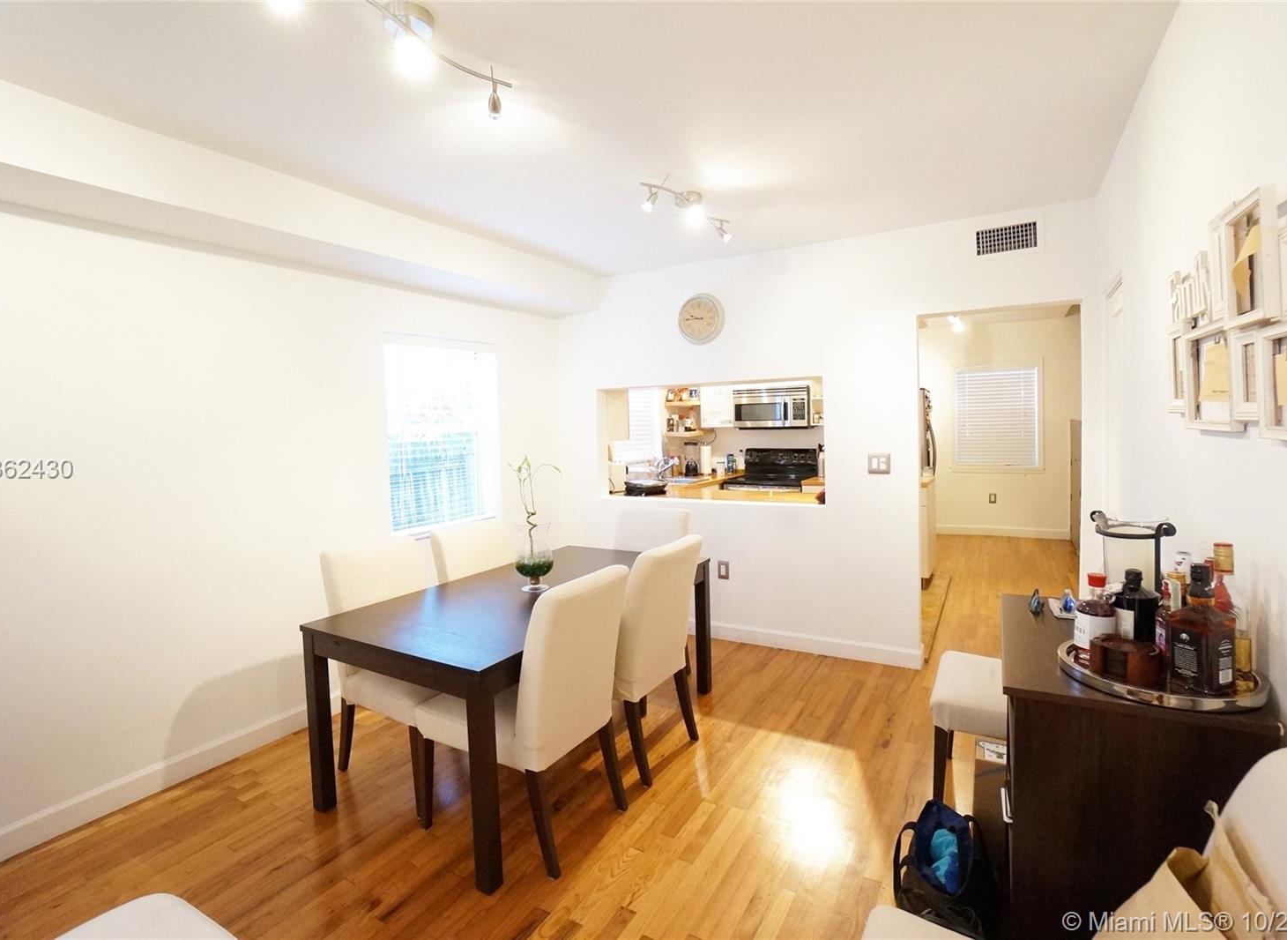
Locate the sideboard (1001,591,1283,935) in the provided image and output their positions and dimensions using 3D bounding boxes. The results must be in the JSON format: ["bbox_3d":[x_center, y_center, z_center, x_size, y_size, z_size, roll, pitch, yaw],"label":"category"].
[{"bbox_3d":[1.043,0.854,1.344,0.385,0.930,0.680,0,5,31],"label":"sideboard"}]

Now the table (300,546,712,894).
[{"bbox_3d":[-0.465,0.906,2.726,0.955,0.740,1.630,0,5,31],"label":"table"}]

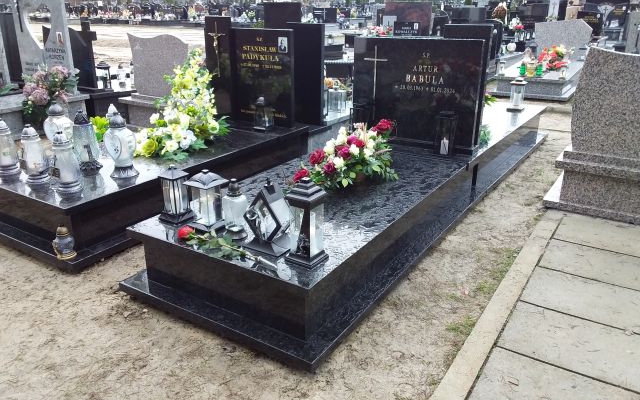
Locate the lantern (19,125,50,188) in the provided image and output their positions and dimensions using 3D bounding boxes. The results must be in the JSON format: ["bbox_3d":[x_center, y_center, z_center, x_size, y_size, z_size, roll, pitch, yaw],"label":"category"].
[{"bbox_3d":[-1.677,-0.278,3.030,0.144,0.332,0.144,-12,23,-28],"label":"lantern"}]

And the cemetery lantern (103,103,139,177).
[{"bbox_3d":[-1.213,-0.366,3.135,0.196,0.418,0.191,8,22,20],"label":"cemetery lantern"}]

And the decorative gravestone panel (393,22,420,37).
[{"bbox_3d":[1.663,-3.082,9.837,0.527,0.548,0.083,13,24,31],"label":"decorative gravestone panel"}]

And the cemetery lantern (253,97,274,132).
[{"bbox_3d":[-0.435,-0.660,3.957,0.112,0.224,0.112,13,24,31],"label":"cemetery lantern"}]

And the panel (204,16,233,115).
[{"bbox_3d":[-0.884,-1.209,4.734,0.264,0.877,0.082,13,24,31],"label":"panel"}]

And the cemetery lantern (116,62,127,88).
[{"bbox_3d":[-2.494,-1.539,6.445,0.134,0.323,0.134,-8,22,-19],"label":"cemetery lantern"}]

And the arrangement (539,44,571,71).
[{"bbox_3d":[3.823,-2.337,8.466,0.470,0.397,0.366,13,24,31],"label":"arrangement"}]

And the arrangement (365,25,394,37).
[{"bbox_3d":[1.444,-4.090,12.566,0.618,0.371,0.464,13,24,31],"label":"arrangement"}]

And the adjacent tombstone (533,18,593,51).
[{"bbox_3d":[4.195,-2.795,8.984,0.901,0.673,0.124,13,24,31],"label":"adjacent tombstone"}]

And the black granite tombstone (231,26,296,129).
[{"bbox_3d":[-0.474,-1.041,4.422,0.617,0.784,0.069,13,24,31],"label":"black granite tombstone"}]

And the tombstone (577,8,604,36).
[{"bbox_3d":[6.859,-4.447,13.114,0.630,0.589,0.093,13,24,31],"label":"tombstone"}]

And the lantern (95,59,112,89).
[{"bbox_3d":[-2.599,-1.496,6.246,0.172,0.355,0.172,13,24,31],"label":"lantern"}]

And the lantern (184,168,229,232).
[{"bbox_3d":[-0.472,-0.013,2.189,0.136,0.244,0.136,13,24,31],"label":"lantern"}]

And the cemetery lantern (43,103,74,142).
[{"bbox_3d":[-1.751,-0.467,3.489,0.180,0.388,0.172,13,24,31],"label":"cemetery lantern"}]

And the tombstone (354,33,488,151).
[{"bbox_3d":[0.682,-0.768,3.736,0.956,0.763,0.096,13,24,31],"label":"tombstone"}]

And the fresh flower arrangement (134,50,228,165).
[{"bbox_3d":[-0.891,-0.649,3.329,0.496,0.641,0.434,13,24,31],"label":"fresh flower arrangement"}]

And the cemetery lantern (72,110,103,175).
[{"bbox_3d":[-1.446,-0.353,3.182,0.132,0.392,0.132,13,24,31],"label":"cemetery lantern"}]

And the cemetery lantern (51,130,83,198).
[{"bbox_3d":[-1.286,-0.200,2.628,0.122,0.289,0.122,13,24,31],"label":"cemetery lantern"}]

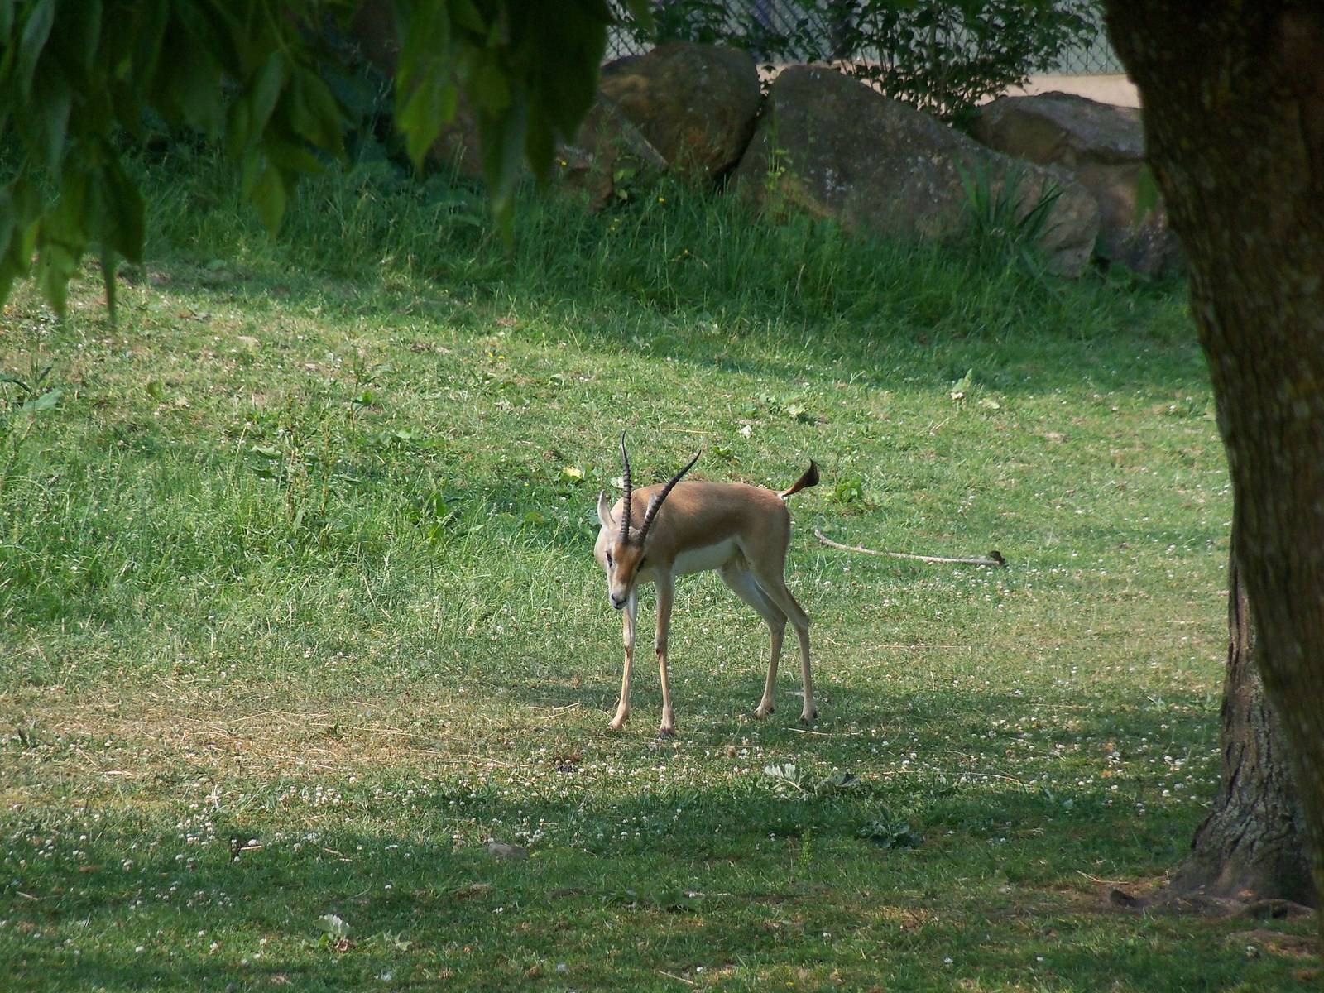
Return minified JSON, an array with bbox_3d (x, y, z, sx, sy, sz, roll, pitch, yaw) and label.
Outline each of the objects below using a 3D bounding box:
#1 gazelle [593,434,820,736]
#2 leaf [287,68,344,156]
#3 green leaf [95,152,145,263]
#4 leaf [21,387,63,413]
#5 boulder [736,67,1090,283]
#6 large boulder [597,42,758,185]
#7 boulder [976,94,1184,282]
[{"bbox_3d":[0.123,0.236,37.500,0.870,0.840,0.290,-4,6,-43],"label":"gazelle"},{"bbox_3d":[-0.337,-0.374,13.000,0.055,0.086,0.040,0,5,0],"label":"leaf"},{"bbox_3d":[-0.526,-0.281,13.000,0.050,0.108,0.040,0,5,0],"label":"green leaf"},{"bbox_3d":[-2.017,-0.311,43.500,0.140,0.080,0.080,0,5,0],"label":"leaf"},{"bbox_3d":[0.949,-1.211,50.000,1.370,0.790,0.800,0,5,0],"label":"boulder"},{"bbox_3d":[0.060,-1.418,50.500,0.630,0.590,0.550,0,5,0],"label":"large boulder"},{"bbox_3d":[1.603,-1.172,50.300,0.890,0.700,0.700,0,5,0],"label":"boulder"}]

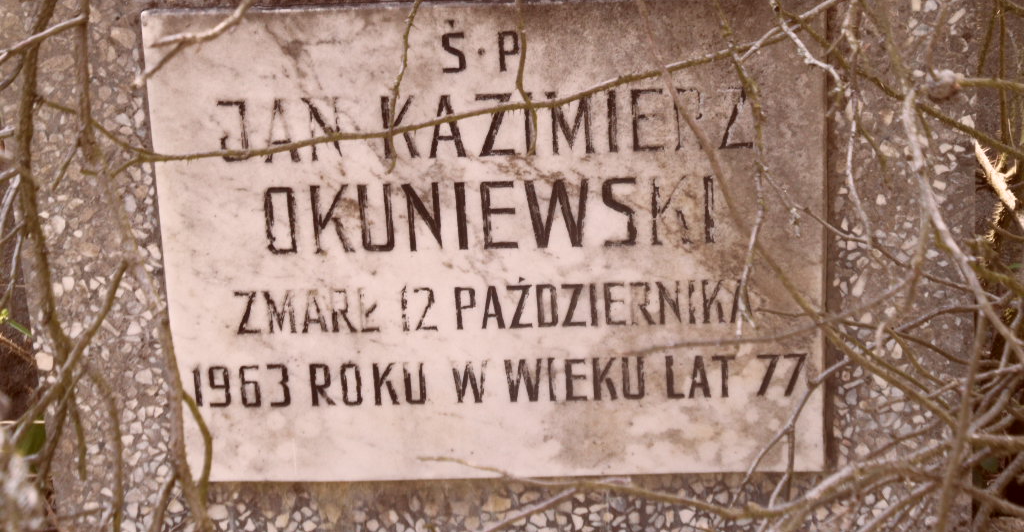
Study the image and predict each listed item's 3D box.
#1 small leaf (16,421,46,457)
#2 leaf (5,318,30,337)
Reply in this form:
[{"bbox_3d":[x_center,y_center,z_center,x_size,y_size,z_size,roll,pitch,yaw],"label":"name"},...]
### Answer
[{"bbox_3d":[-0.369,0.134,2.280,0.027,0.030,0.017,-3,25,-2],"label":"small leaf"},{"bbox_3d":[-0.373,0.047,2.240,0.020,0.014,0.012,-3,25,-2],"label":"leaf"}]

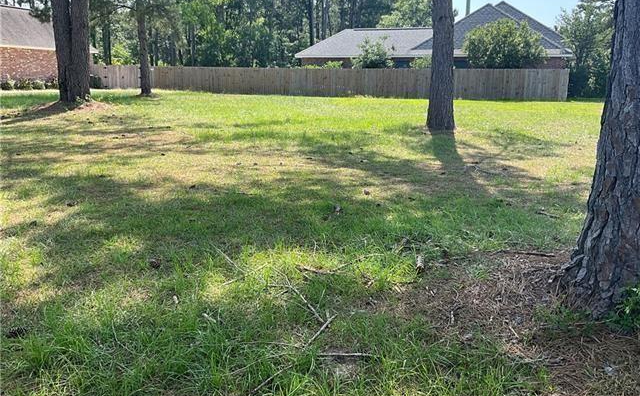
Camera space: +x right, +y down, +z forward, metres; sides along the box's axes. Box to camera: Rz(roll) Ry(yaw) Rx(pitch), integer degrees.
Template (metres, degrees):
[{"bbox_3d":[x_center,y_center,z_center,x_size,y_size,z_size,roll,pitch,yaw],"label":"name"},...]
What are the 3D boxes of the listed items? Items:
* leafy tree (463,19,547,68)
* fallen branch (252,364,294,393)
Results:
[{"bbox_3d":[11.949,-9.235,35.316,5.533,4.924,4.800,0,14,0],"label":"leafy tree"},{"bbox_3d":[-0.239,0.933,2.773,0.040,0.035,0.312,11,17,37],"label":"fallen branch"}]

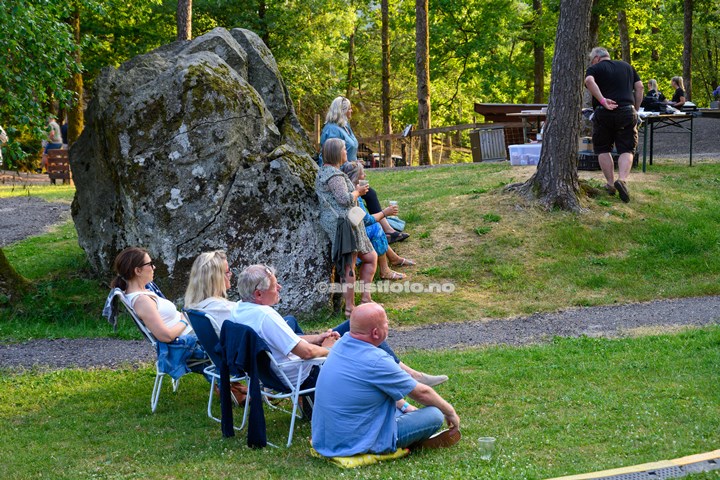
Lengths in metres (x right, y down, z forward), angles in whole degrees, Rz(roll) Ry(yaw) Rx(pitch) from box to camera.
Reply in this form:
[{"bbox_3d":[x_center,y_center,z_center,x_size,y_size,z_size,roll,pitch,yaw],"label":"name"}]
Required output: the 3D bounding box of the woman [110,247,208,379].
[{"bbox_3d":[-1.140,0.557,7.761,0.930,1.030,0.500,-1,6,-10],"label":"woman"}]

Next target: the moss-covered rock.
[{"bbox_3d":[-1.660,-0.830,12.484,2.700,2.770,2.600,0,6,0],"label":"moss-covered rock"}]

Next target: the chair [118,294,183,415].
[{"bbox_3d":[-1.210,0.706,7.776,0.680,0.730,0.520,-1,6,-11],"label":"chair"}]

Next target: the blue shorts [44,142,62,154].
[{"bbox_3d":[-6.930,-2.039,26.939,0.480,0.260,0.400,0,6,0],"label":"blue shorts"}]

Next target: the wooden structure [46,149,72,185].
[{"bbox_3d":[-6.200,-1.468,24.587,0.500,0.720,0.500,0,6,0],"label":"wooden structure"}]

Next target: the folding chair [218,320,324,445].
[{"bbox_3d":[-0.480,0.807,7.313,0.640,0.730,0.550,-5,8,-36],"label":"folding chair"}]

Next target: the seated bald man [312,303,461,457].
[{"bbox_3d":[0.125,0.758,7.026,0.780,0.850,0.680,-5,8,-38],"label":"seated bald man"}]

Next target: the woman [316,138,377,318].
[{"bbox_3d":[-0.125,-0.105,10.949,0.480,1.620,0.460,-2,6,-18],"label":"woman"}]

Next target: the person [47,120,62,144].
[{"bbox_3d":[-7.363,-2.316,28.500,0.700,1.320,0.500,2,6,21],"label":"person"}]

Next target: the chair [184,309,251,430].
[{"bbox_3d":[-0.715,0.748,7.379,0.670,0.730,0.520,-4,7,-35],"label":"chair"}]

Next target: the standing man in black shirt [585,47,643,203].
[{"bbox_3d":[2.830,-1.306,13.387,0.630,1.720,0.550,-1,6,-13],"label":"standing man in black shirt"}]

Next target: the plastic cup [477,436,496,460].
[{"bbox_3d":[0.695,1.143,6.563,0.095,0.115,0.095,0,6,0],"label":"plastic cup"}]

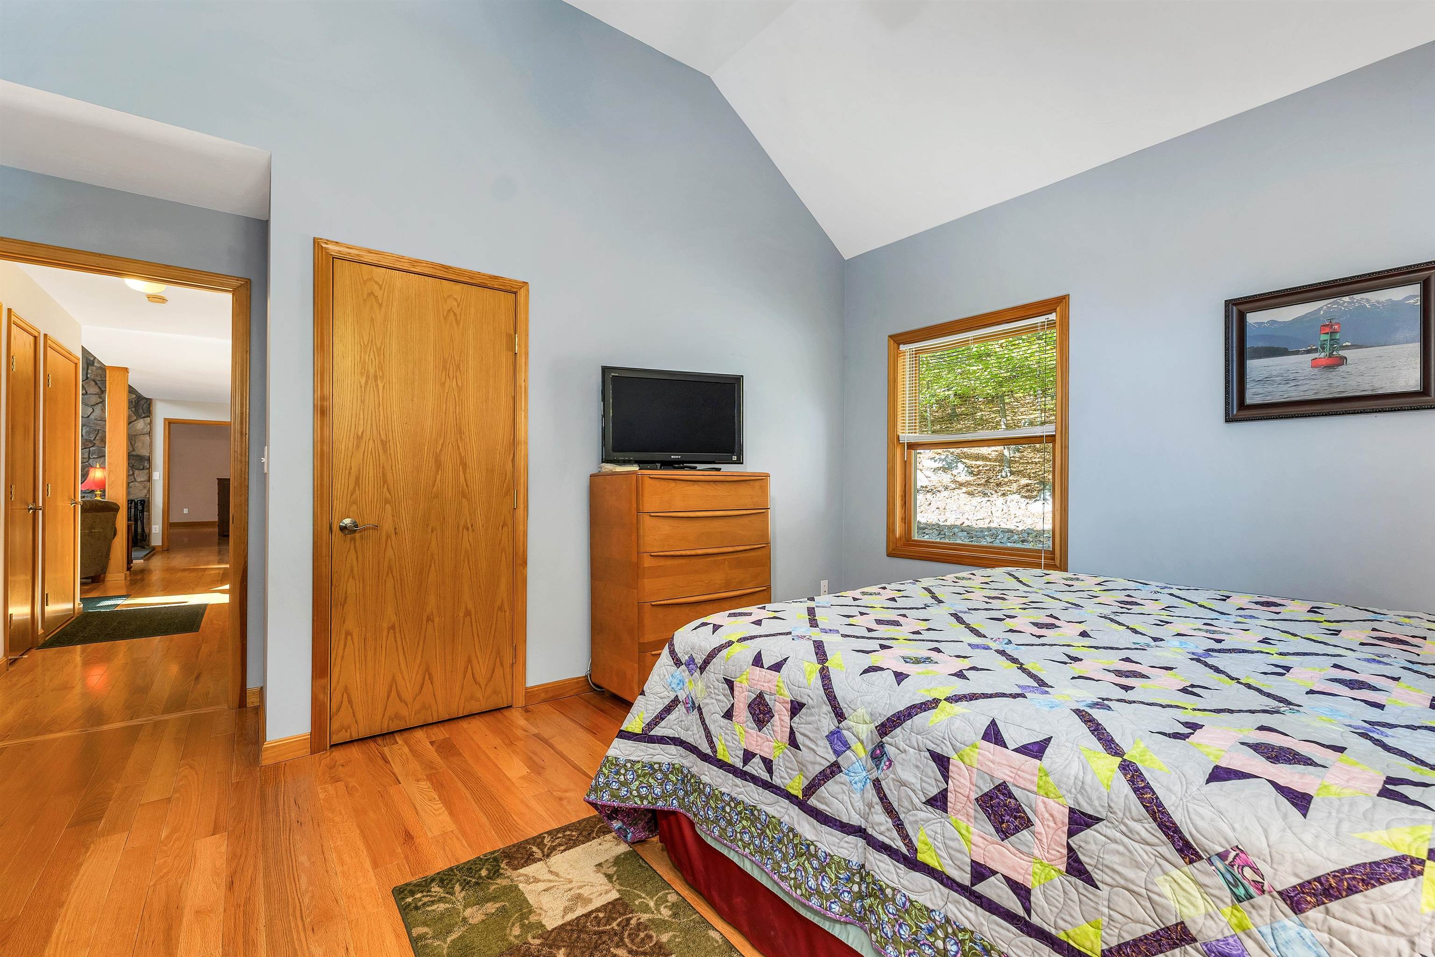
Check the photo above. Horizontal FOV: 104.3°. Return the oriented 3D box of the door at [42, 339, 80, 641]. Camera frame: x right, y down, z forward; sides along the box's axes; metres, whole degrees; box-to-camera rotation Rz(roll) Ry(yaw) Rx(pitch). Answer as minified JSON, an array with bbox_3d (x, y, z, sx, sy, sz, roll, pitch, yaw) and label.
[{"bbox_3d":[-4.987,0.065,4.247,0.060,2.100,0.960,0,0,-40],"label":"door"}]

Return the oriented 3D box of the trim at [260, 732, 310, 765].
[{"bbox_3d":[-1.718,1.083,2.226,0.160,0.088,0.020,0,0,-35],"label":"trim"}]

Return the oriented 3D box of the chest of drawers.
[{"bbox_3d":[-0.185,0.555,2.970,0.830,1.155,0.490,0,0,-38],"label":"chest of drawers"}]

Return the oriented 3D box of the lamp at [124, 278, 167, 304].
[{"bbox_3d":[-3.660,-1.255,3.590,0.240,0.110,0.240,0,0,-40],"label":"lamp"}]

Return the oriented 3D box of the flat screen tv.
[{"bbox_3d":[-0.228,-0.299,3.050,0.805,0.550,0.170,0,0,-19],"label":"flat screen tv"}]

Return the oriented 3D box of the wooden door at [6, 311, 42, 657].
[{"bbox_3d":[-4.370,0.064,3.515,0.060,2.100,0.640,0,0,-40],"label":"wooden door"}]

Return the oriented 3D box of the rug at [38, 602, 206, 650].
[{"bbox_3d":[-4.535,1.118,4.361,0.790,0.012,1.280,0,0,-40],"label":"rug"}]

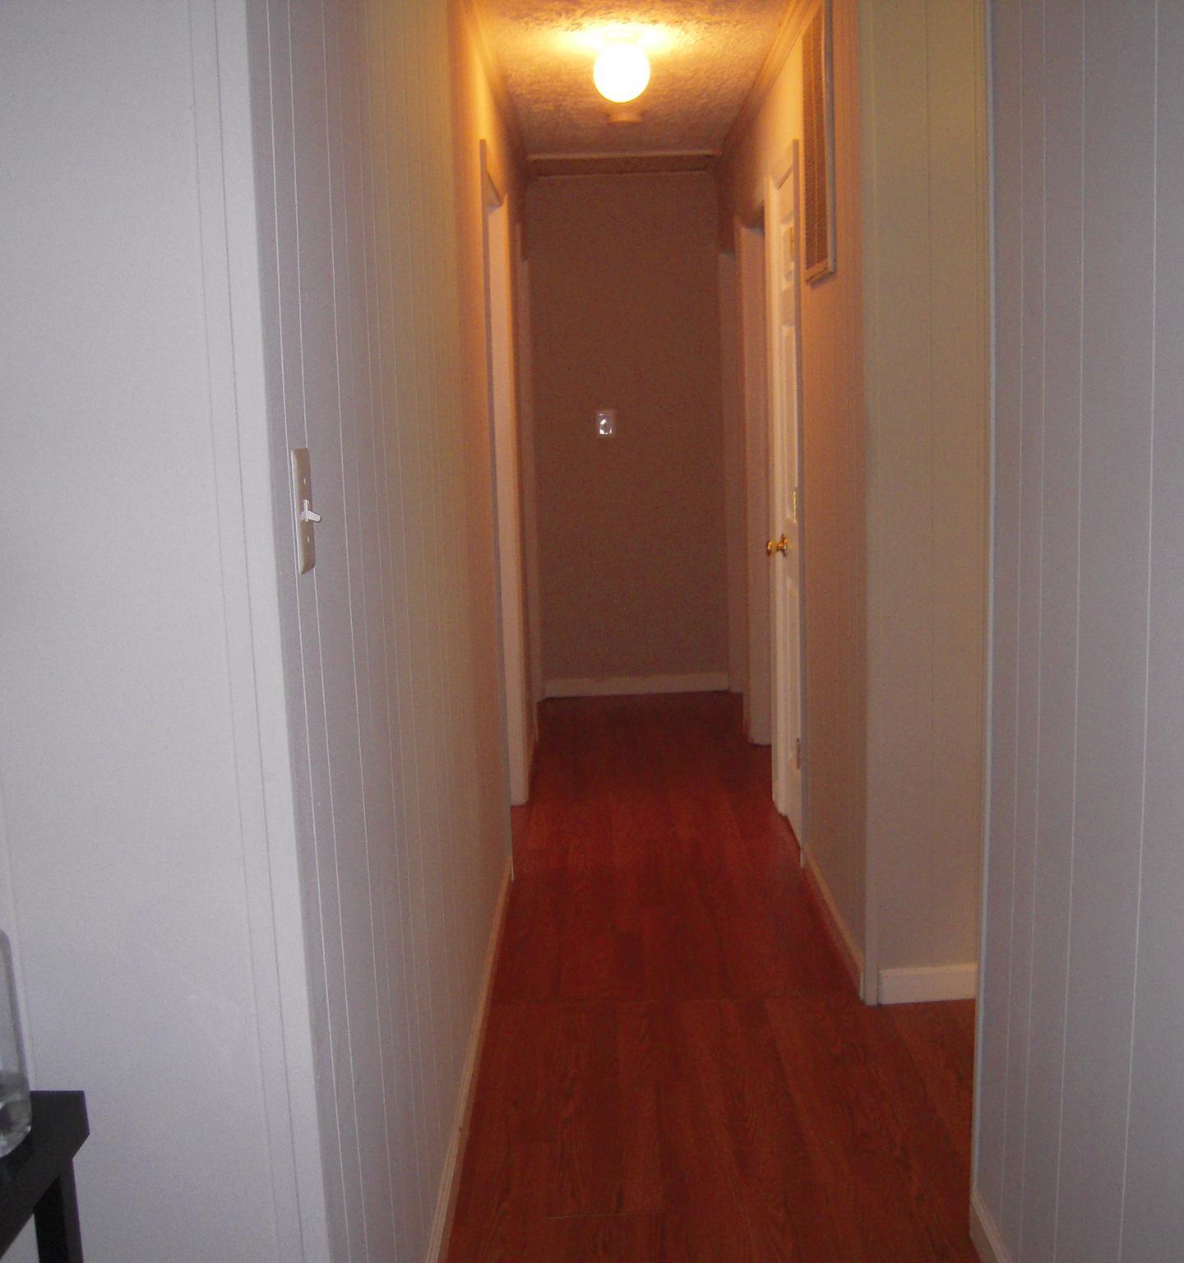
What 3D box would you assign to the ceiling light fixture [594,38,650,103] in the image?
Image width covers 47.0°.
[{"bbox_3d":[0.081,-1.581,3.820,0.158,0.190,0.158,-2,10,0],"label":"ceiling light fixture"}]

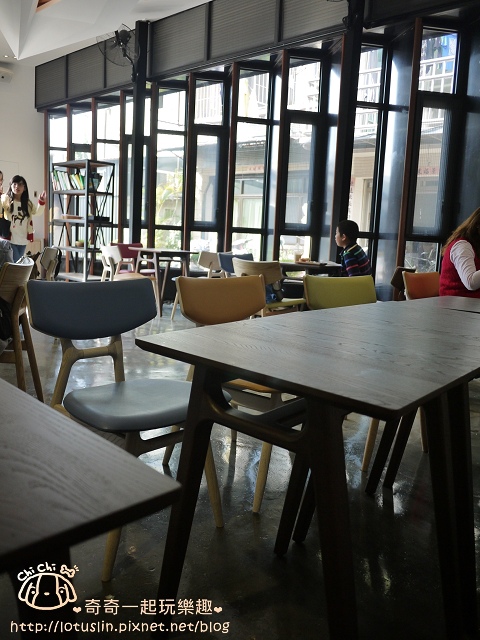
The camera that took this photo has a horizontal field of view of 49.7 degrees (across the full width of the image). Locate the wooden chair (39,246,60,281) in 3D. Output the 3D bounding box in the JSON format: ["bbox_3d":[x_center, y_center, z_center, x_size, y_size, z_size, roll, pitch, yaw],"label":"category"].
[{"bbox_3d":[-1.852,-0.259,4.614,0.550,0.790,0.480,2,8,-6],"label":"wooden chair"}]

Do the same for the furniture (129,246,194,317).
[{"bbox_3d":[-0.904,-0.460,6.314,0.600,0.735,0.600,10,11,43],"label":"furniture"}]

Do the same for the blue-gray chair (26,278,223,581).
[{"bbox_3d":[-0.386,0.280,1.706,0.480,0.790,0.550,-5,11,-44],"label":"blue-gray chair"}]

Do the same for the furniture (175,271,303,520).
[{"bbox_3d":[0.037,0.237,2.096,0.480,0.790,0.550,-5,11,-45],"label":"furniture"}]

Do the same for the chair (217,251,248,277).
[{"bbox_3d":[0.074,-0.245,5.099,0.550,0.790,0.480,10,11,44],"label":"chair"}]

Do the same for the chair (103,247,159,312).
[{"bbox_3d":[-1.280,-0.421,5.791,0.550,0.790,0.480,-3,10,-36],"label":"chair"}]

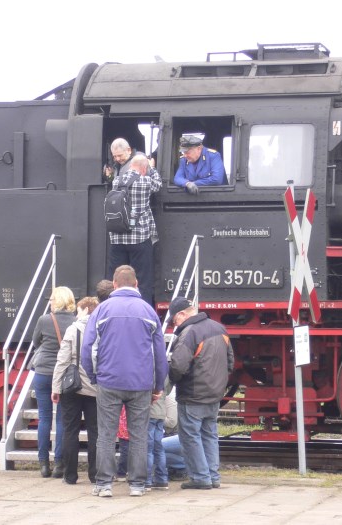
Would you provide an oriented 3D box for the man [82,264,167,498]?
[{"bbox_3d":[-0.375,0.945,17.100,0.660,1.820,0.400,1,-1,3],"label":"man"}]

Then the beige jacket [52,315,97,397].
[{"bbox_3d":[-0.772,0.785,17.850,0.460,0.690,0.310,1,-1,-9],"label":"beige jacket"}]

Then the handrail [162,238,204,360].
[{"bbox_3d":[0.094,0.810,19.910,0.090,2.150,2.030,1,-1,12],"label":"handrail"}]

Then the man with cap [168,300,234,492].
[{"bbox_3d":[0.256,1.097,17.969,0.420,1.640,0.500,-1,-2,44],"label":"man with cap"}]

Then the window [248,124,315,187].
[{"bbox_3d":[1.148,-1.104,22.002,0.697,0.643,0.050,0,-1,12],"label":"window"}]

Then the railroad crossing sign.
[{"bbox_3d":[1.168,-0.065,18.750,0.070,1.200,0.720,-3,-1,24],"label":"railroad crossing sign"}]

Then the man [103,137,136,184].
[{"bbox_3d":[-0.520,-0.452,22.449,0.500,1.720,0.420,-1,-2,37],"label":"man"}]

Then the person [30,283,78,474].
[{"bbox_3d":[-1.045,1.069,19.020,0.460,1.710,0.380,1,-1,-9],"label":"person"}]

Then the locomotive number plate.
[{"bbox_3d":[0.743,0.163,21.985,0.867,0.212,0.030,0,-1,12],"label":"locomotive number plate"}]

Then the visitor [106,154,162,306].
[{"bbox_3d":[-0.375,-0.180,21.200,0.480,1.790,0.430,0,-1,29],"label":"visitor"}]

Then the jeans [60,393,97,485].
[{"bbox_3d":[-0.785,1.488,18.410,0.360,0.880,0.270,1,-1,-3],"label":"jeans"}]

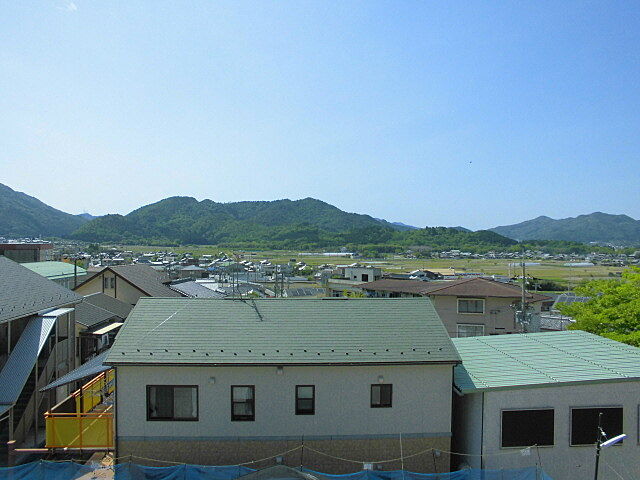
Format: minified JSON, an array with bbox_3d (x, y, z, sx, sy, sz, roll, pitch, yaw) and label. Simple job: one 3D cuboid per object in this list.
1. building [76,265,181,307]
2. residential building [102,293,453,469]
[{"bbox_3d":[-16.215,5.803,40.782,8.300,7.300,5.600,1,1,11],"label":"building"},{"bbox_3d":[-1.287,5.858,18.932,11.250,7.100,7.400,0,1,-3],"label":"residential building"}]

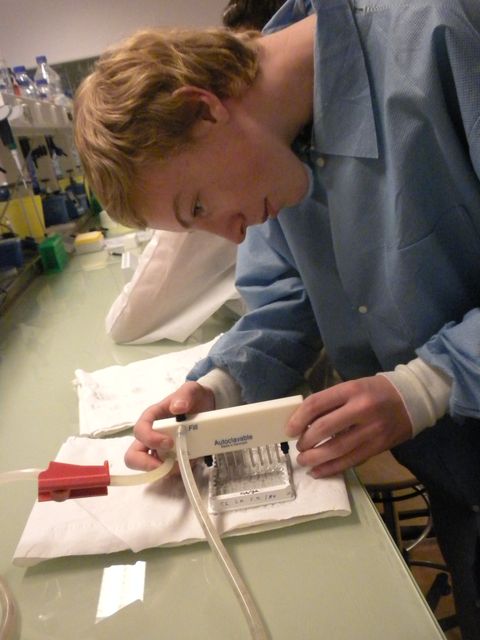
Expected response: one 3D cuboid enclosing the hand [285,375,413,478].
[{"bbox_3d":[0.111,0.108,0.700,0.128,0.088,0.088,-9,16,4],"label":"hand"}]

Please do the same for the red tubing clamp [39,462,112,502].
[{"bbox_3d":[-0.167,0.163,0.690,0.073,0.033,0.024,-10,16,-2],"label":"red tubing clamp"}]

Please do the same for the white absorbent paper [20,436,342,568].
[{"bbox_3d":[-0.057,0.169,0.757,0.318,0.014,0.258,-9,16,1],"label":"white absorbent paper"}]

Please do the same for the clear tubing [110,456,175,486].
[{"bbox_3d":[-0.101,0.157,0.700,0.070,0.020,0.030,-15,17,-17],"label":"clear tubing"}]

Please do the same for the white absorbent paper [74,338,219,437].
[{"bbox_3d":[-0.096,0.087,1.054,0.310,0.014,0.262,-14,17,-13],"label":"white absorbent paper"}]

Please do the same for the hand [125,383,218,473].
[{"bbox_3d":[-0.074,0.118,0.742,0.112,0.092,0.082,-21,20,-34],"label":"hand"}]

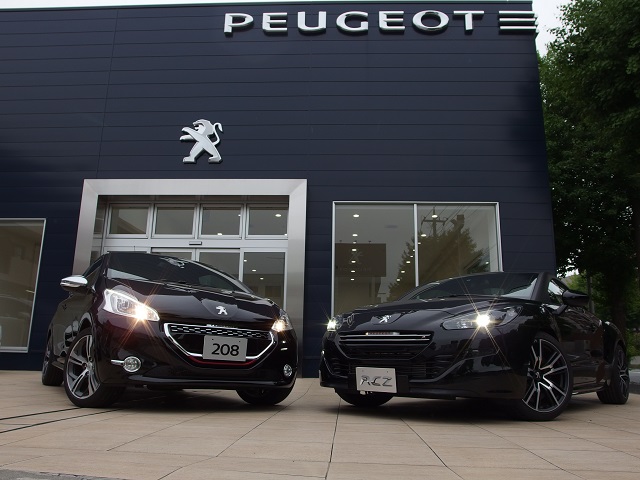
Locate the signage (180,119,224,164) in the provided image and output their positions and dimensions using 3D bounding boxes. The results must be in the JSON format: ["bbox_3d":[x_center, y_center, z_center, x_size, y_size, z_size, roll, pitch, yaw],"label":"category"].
[{"bbox_3d":[-2.256,-1.885,9.962,0.819,0.882,0.120,0,-13,3],"label":"signage"}]

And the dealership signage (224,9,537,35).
[{"bbox_3d":[1.172,-4.332,10.367,6.183,0.458,0.130,0,-13,3],"label":"dealership signage"}]

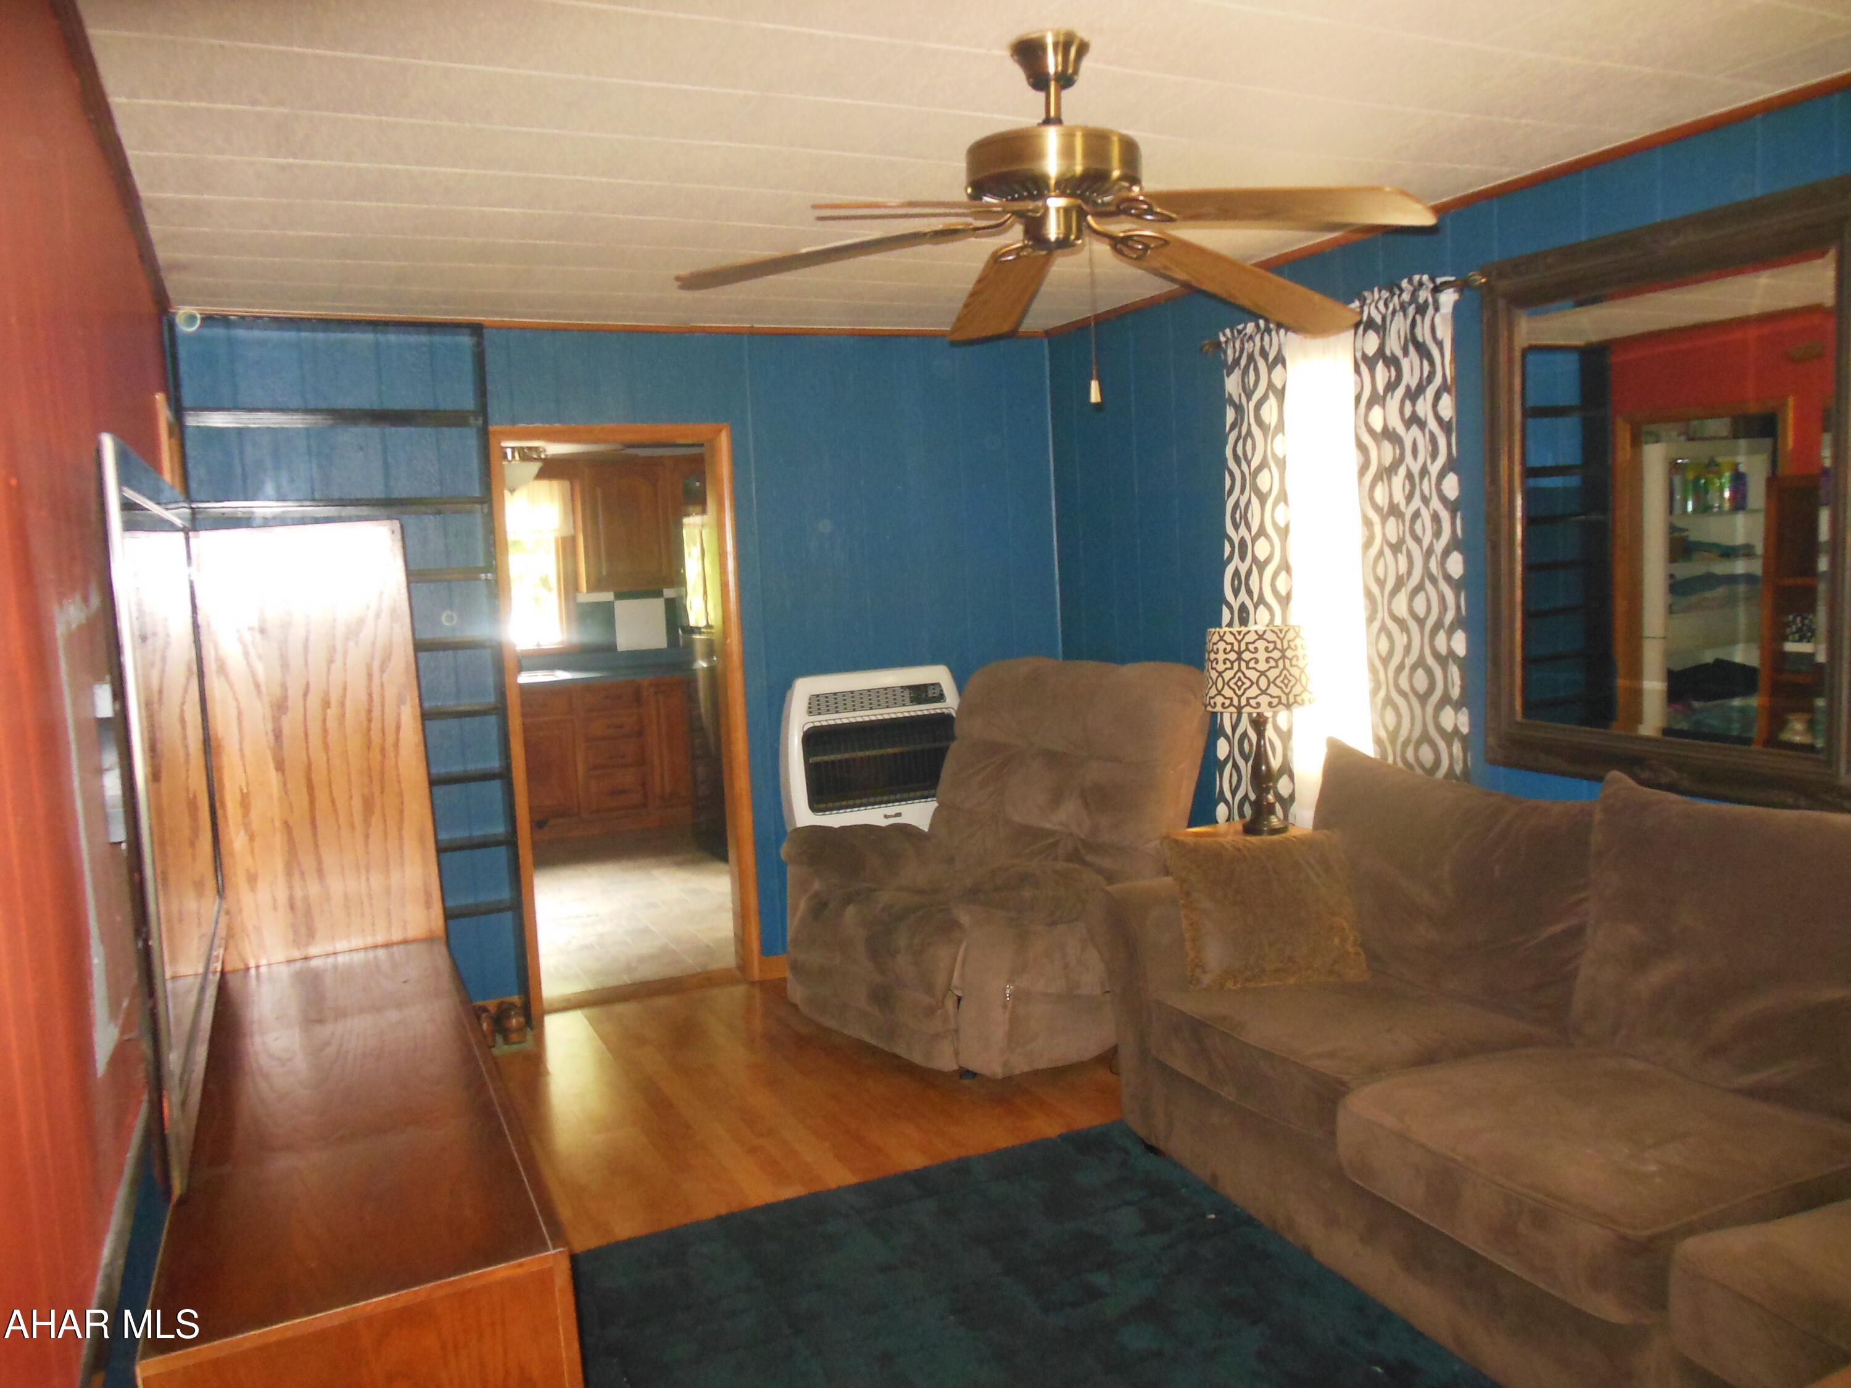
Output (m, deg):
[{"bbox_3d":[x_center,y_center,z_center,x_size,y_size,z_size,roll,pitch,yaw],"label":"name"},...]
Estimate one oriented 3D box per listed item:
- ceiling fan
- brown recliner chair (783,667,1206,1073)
[{"bbox_3d":[0.216,-0.877,2.223,1.280,0.394,1.280,-6,7,-26],"label":"ceiling fan"},{"bbox_3d":[0.189,0.518,4.546,1.015,1.143,1.005,-8,8,-40],"label":"brown recliner chair"}]

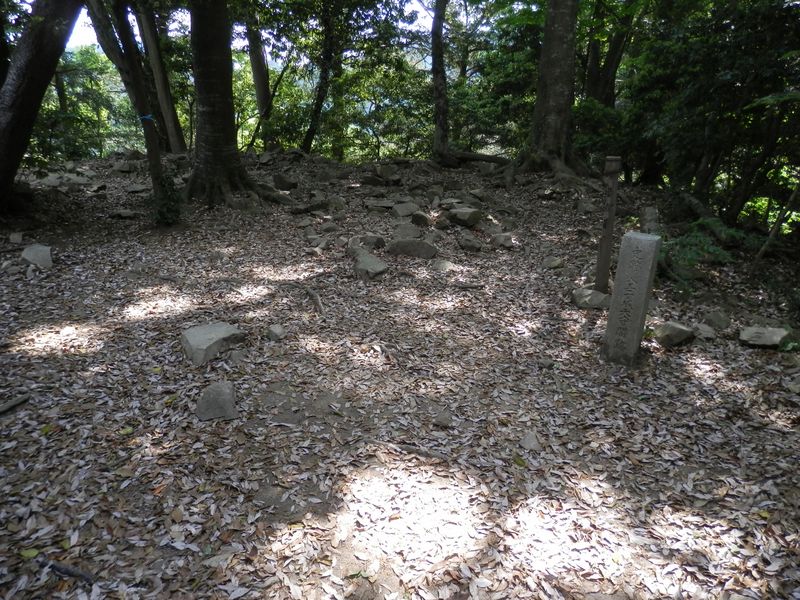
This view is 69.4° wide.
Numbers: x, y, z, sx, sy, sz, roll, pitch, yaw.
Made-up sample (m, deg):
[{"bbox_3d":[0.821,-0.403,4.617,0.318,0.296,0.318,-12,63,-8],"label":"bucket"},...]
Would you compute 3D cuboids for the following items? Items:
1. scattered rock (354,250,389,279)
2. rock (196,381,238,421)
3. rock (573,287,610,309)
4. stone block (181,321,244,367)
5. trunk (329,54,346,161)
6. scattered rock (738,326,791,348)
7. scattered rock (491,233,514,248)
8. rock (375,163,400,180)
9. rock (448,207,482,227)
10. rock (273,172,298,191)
[{"bbox_3d":[-0.277,-0.352,5.615,0.330,0.176,0.413,-1,17,-3],"label":"scattered rock"},{"bbox_3d":[-0.983,0.543,3.120,0.220,0.140,0.210,0,19,0],"label":"rock"},{"bbox_3d":[1.639,-0.030,4.914,0.332,0.139,0.249,6,18,18],"label":"rock"},{"bbox_3d":[-1.240,0.289,3.800,0.380,0.180,0.330,-5,14,-20],"label":"stone block"},{"bbox_3d":[-1.570,-4.810,14.515,0.300,2.540,0.300,1,13,0],"label":"trunk"},{"bbox_3d":[2.527,0.263,4.000,0.350,0.130,0.230,0,19,0],"label":"scattered rock"},{"bbox_3d":[1.292,-0.753,7.300,0.270,0.165,0.220,3,14,6],"label":"scattered rock"},{"bbox_3d":[-0.242,-2.491,11.200,0.490,0.300,0.380,0,18,-1],"label":"rock"},{"bbox_3d":[0.820,-1.035,7.181,0.408,0.194,0.326,2,17,6],"label":"rock"},{"bbox_3d":[-2.081,-2.153,10.500,0.460,0.290,0.360,-3,18,-11],"label":"rock"}]

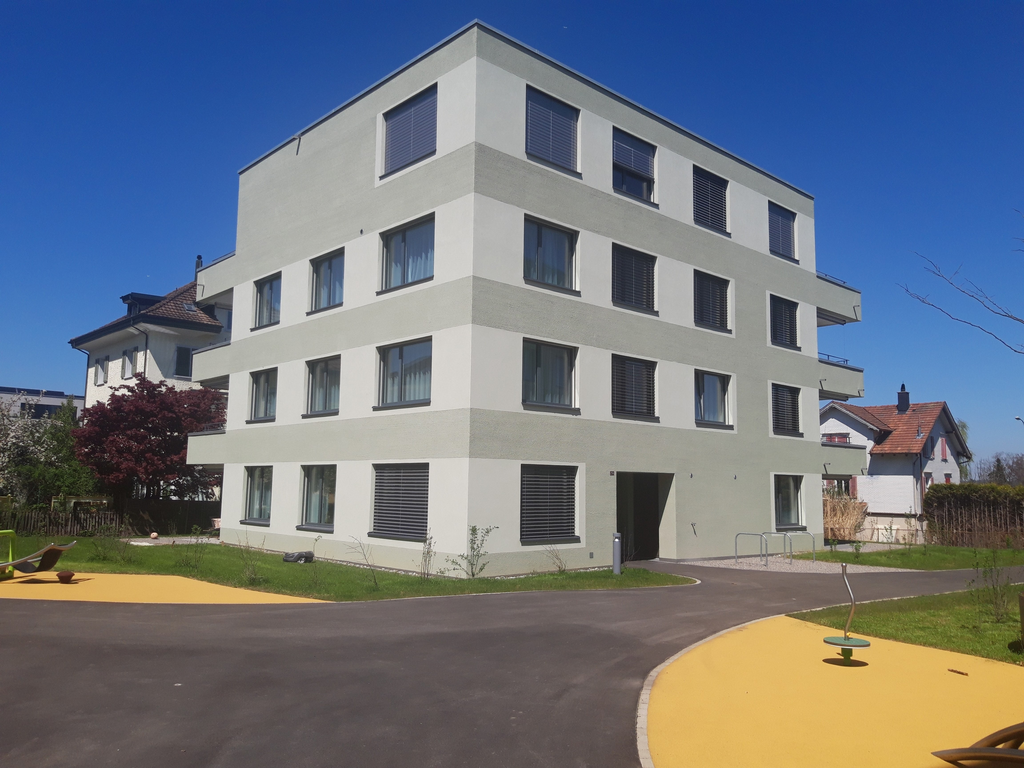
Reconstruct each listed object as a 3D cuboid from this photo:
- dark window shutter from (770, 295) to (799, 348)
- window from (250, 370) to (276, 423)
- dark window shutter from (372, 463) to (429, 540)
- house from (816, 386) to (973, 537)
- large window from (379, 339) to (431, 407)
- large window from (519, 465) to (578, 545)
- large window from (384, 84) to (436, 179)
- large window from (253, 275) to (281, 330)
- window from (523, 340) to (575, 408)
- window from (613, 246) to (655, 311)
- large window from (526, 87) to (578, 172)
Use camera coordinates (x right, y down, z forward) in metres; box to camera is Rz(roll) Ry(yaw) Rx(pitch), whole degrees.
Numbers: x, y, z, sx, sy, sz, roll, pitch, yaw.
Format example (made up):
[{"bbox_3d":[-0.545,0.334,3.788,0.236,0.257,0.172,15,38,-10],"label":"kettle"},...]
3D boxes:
[{"bbox_3d":[9.033,-2.061,25.688,1.827,1.523,0.130,7,-9,-42],"label":"dark window shutter"},{"bbox_3d":[-7.550,0.376,23.579,0.200,1.564,1.877,7,-9,-42],"label":"window"},{"bbox_3d":[-2.557,2.704,17.788,0.200,1.711,2.196,7,-9,-42],"label":"dark window shutter"},{"bbox_3d":[27.851,6.180,59.576,8.100,11.100,10.500,7,-9,-37],"label":"house"},{"bbox_3d":[-2.499,-0.214,18.123,0.200,1.564,2.196,7,-9,-42],"label":"large window"},{"bbox_3d":[0.765,2.659,17.402,1.832,1.620,0.180,7,-10,-42],"label":"large window"},{"bbox_3d":[-2.447,-6.142,18.878,0.200,1.737,2.196,7,-9,-42],"label":"large window"},{"bbox_3d":[-7.259,-2.500,23.331,0.180,1.460,1.843,7,-10,-43],"label":"large window"},{"bbox_3d":[0.834,-0.182,17.902,1.778,1.564,0.200,7,-9,-42],"label":"window"},{"bbox_3d":[3.108,-2.763,20.141,1.833,1.460,0.180,7,-10,-42],"label":"window"},{"bbox_3d":[0.899,-5.870,17.935,1.775,1.610,0.200,7,-10,-41],"label":"large window"}]

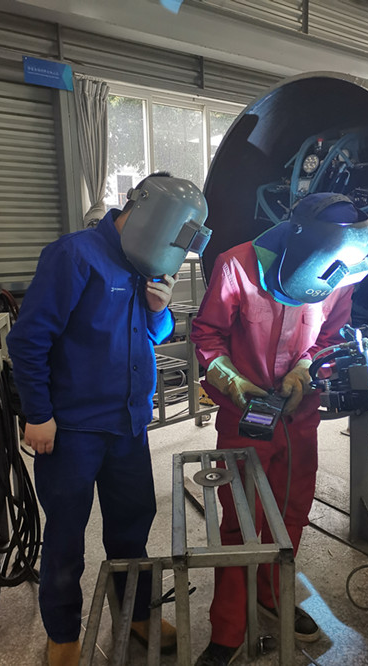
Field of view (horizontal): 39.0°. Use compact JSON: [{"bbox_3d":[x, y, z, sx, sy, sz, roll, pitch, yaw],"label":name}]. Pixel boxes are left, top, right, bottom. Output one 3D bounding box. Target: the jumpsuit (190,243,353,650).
[{"bbox_3d":[0.258,0.370,1.717,0.520,1.360,0.430,-2,10,-1],"label":"jumpsuit"}]

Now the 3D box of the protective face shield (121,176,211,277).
[{"bbox_3d":[-0.052,-0.318,1.550,0.250,0.300,0.225,33,14,22],"label":"protective face shield"}]

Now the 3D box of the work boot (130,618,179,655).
[{"bbox_3d":[-0.118,1.022,1.905,0.110,0.140,0.295,-10,12,-41],"label":"work boot"}]

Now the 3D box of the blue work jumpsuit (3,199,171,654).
[{"bbox_3d":[-0.283,0.335,1.738,0.430,1.440,0.520,5,12,36],"label":"blue work jumpsuit"}]

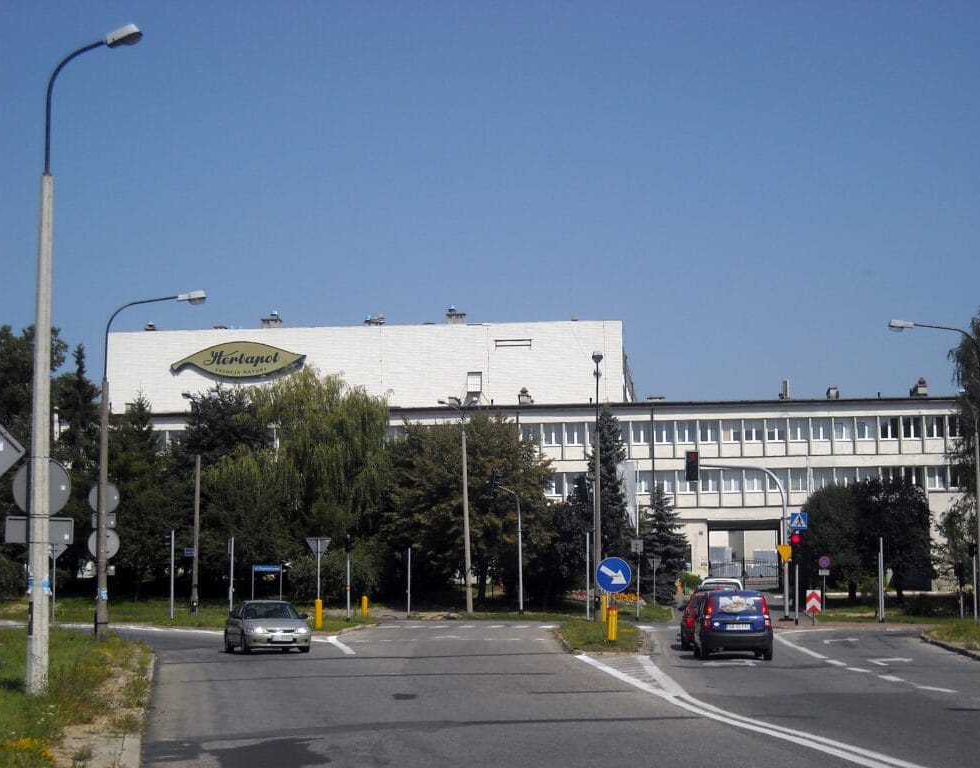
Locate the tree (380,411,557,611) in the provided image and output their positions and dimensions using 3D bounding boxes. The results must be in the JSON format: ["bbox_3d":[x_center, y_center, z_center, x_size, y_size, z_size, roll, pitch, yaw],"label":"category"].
[{"bbox_3d":[-1.397,7.262,130.463,10.000,10.900,9.600,0,-5,0],"label":"tree"}]

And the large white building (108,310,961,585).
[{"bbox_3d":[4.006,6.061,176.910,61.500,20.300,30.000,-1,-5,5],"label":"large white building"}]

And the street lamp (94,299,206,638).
[{"bbox_3d":[-9.639,2.275,64.022,3.150,9.950,0.400,0,-5,0],"label":"street lamp"}]

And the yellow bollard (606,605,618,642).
[{"bbox_3d":[3.135,6.142,57.538,0.246,0.891,0.246,0,-5,0],"label":"yellow bollard"}]

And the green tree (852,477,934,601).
[{"bbox_3d":[23.388,8.975,130.310,4.753,7.229,4.753,0,-5,0],"label":"green tree"}]

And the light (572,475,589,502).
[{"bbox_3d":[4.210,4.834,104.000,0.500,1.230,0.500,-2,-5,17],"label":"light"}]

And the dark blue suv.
[{"bbox_3d":[5.486,5.472,51.379,1.590,1.540,3.550,0,-5,1],"label":"dark blue suv"}]

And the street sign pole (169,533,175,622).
[{"bbox_3d":[-11.848,7.115,83.640,0.130,3.310,0.130,0,-5,0],"label":"street sign pole"}]

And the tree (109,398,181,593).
[{"bbox_3d":[-19.690,6.493,128.497,4.115,11.595,4.115,0,-5,0],"label":"tree"}]

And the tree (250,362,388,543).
[{"bbox_3d":[-9.466,5.528,125.560,7.819,13.067,7.819,0,-5,0],"label":"tree"}]

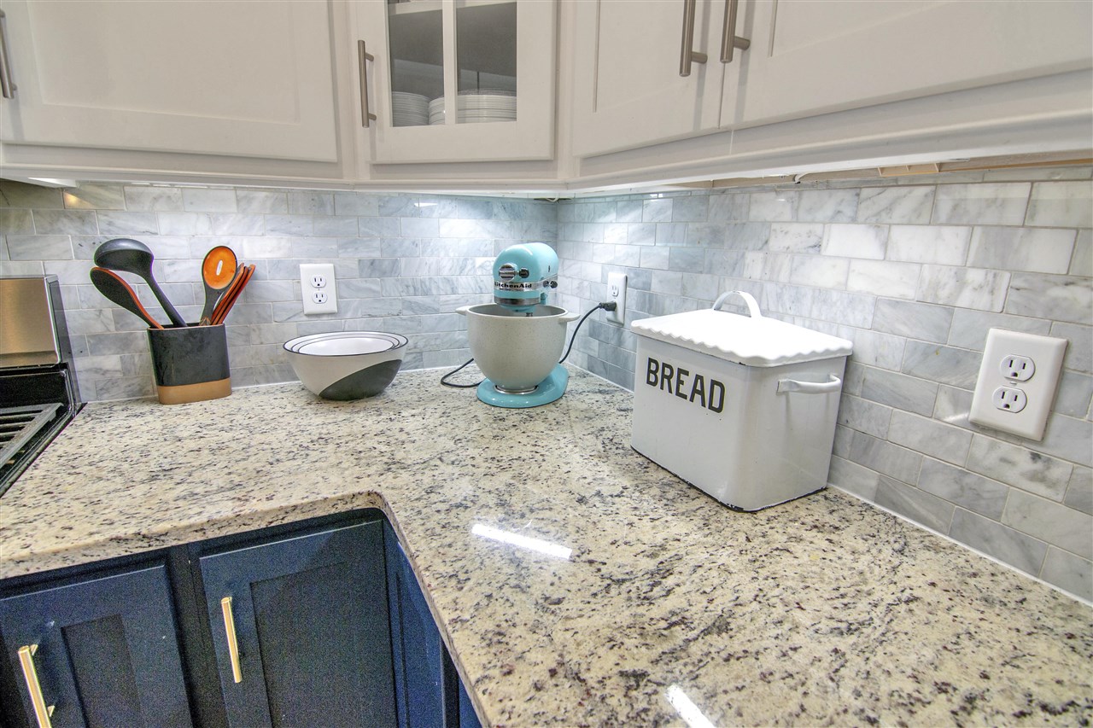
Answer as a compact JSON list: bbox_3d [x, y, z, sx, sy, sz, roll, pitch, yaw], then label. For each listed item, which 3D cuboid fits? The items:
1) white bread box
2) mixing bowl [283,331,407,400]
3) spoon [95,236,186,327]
[{"bbox_3d":[0.308,0.030,0.814,0.215,0.300,0.330,-7,17,-28],"label":"white bread box"},{"bbox_3d":[-0.474,0.011,1.144,0.265,0.120,0.265,-7,17,-28],"label":"mixing bowl"},{"bbox_3d":[-0.806,-0.094,1.018,0.085,0.330,0.085,-2,24,22],"label":"spoon"}]

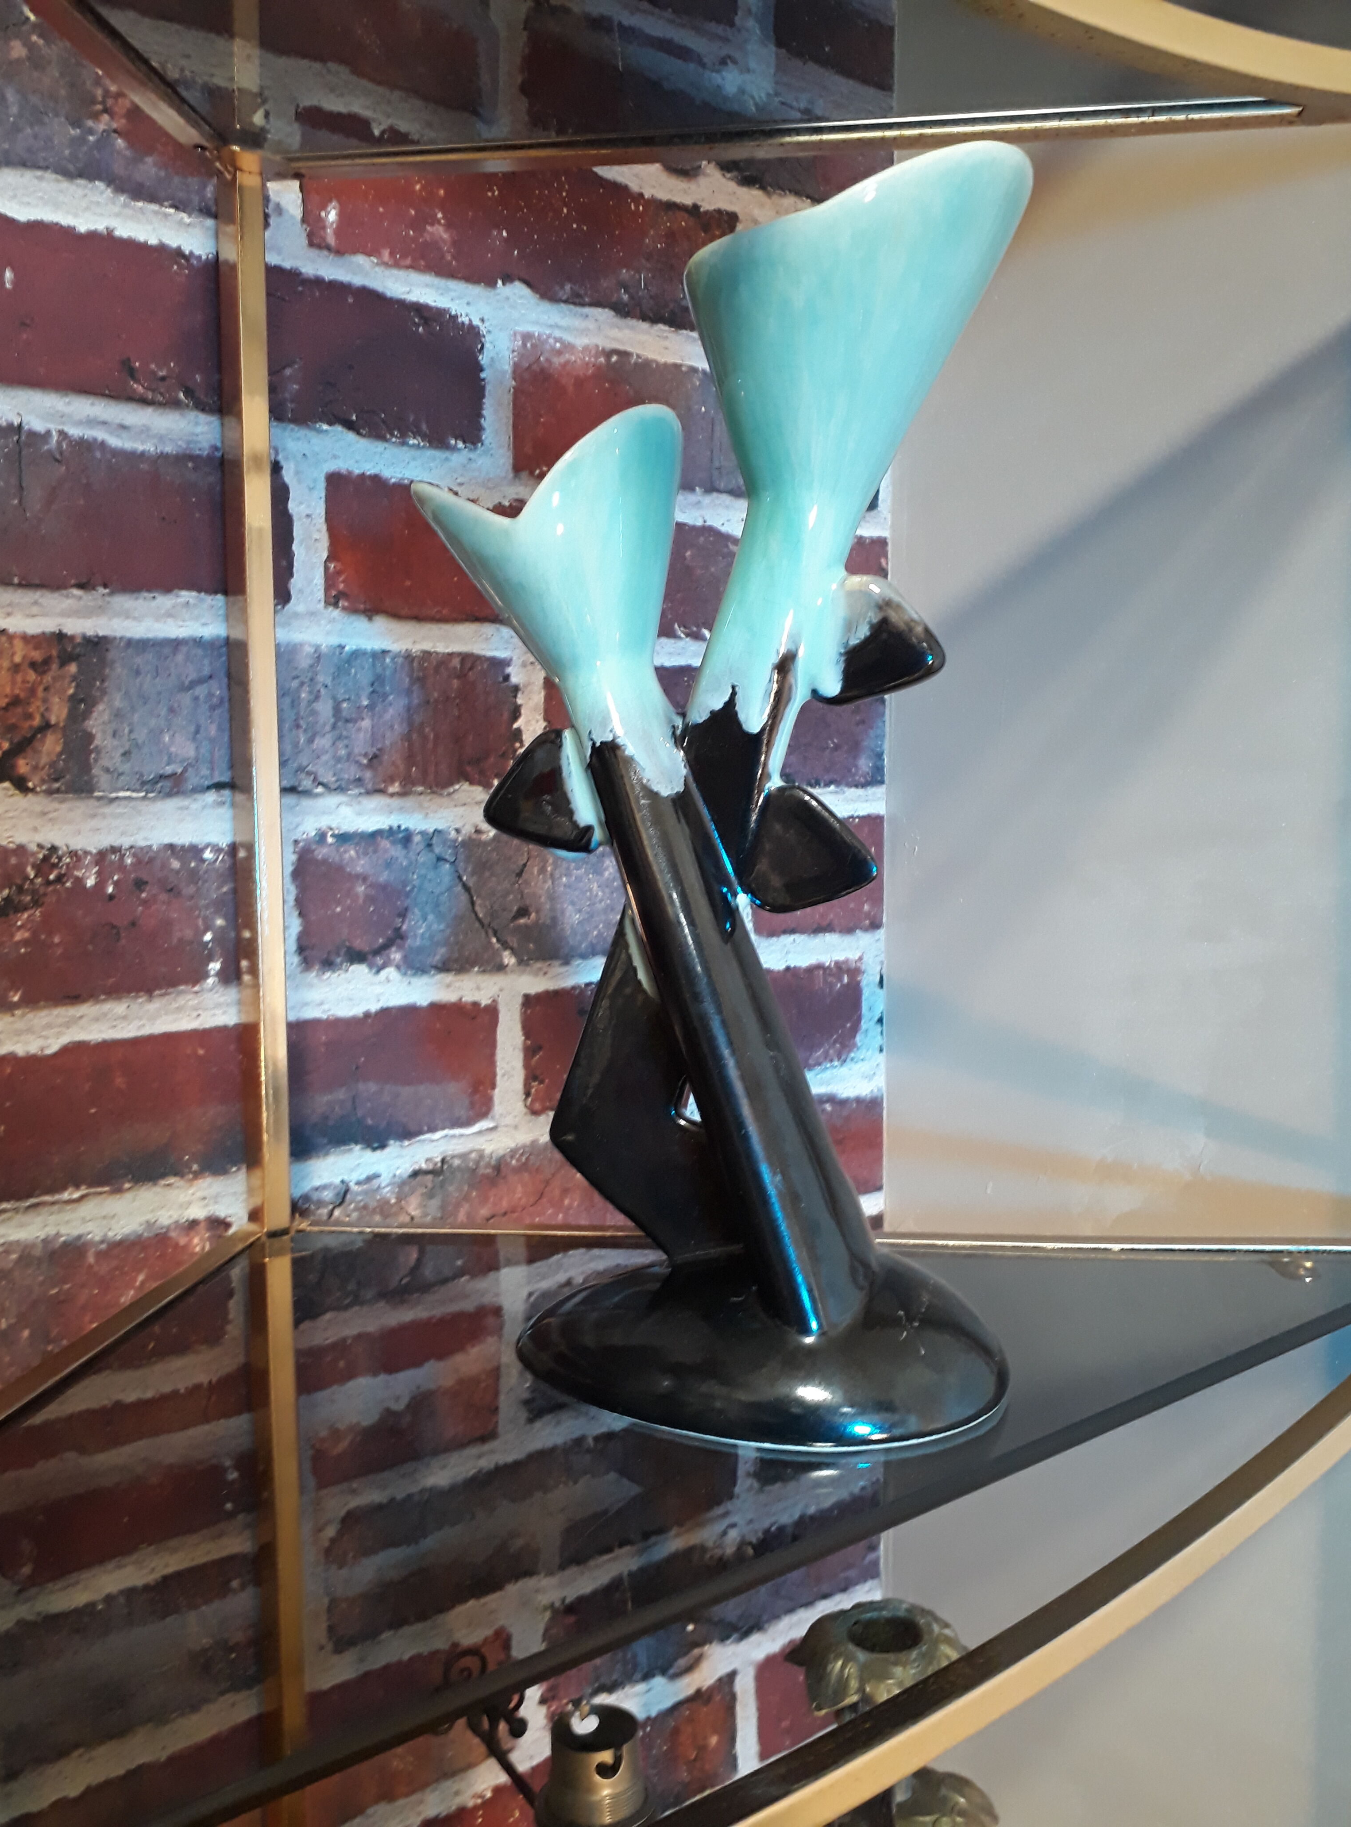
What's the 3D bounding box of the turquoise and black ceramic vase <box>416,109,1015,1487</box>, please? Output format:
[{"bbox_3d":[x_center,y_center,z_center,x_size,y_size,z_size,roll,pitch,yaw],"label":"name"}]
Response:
[{"bbox_3d":[0.010,-0.033,0.399,0.173,0.329,0.107,2,6,20],"label":"turquoise and black ceramic vase"}]

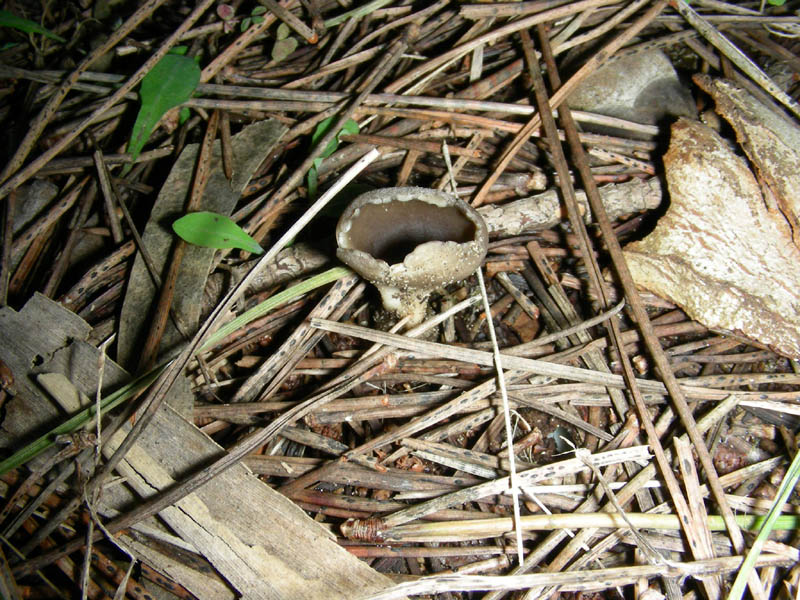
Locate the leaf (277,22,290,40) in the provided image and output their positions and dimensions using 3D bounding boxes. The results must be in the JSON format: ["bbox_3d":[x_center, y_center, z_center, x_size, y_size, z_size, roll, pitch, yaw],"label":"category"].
[{"bbox_3d":[-0.037,-0.085,0.277,0.004,0.001,0.007,21,68,6],"label":"leaf"}]

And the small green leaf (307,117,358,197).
[{"bbox_3d":[-0.020,-0.039,0.234,0.011,0.005,0.025,21,69,7],"label":"small green leaf"}]

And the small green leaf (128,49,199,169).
[{"bbox_3d":[-0.068,-0.053,0.242,0.014,0.006,0.040,19,66,2],"label":"small green leaf"}]

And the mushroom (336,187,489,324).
[{"bbox_3d":[0.003,-0.007,0.197,0.033,0.027,0.029,0,48,0],"label":"mushroom"}]

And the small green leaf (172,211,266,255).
[{"bbox_3d":[-0.042,-0.016,0.209,0.023,0.004,0.008,17,67,1],"label":"small green leaf"}]

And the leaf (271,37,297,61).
[{"bbox_3d":[-0.036,-0.078,0.272,0.006,0.002,0.011,32,70,9],"label":"leaf"}]

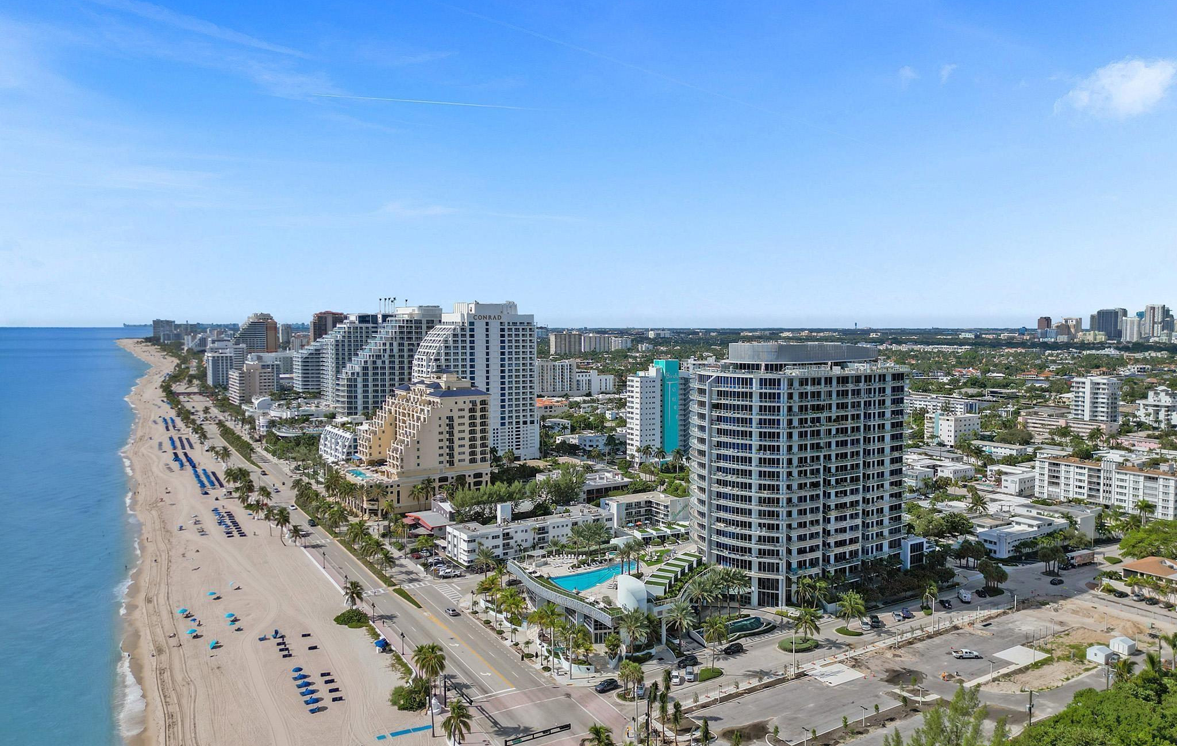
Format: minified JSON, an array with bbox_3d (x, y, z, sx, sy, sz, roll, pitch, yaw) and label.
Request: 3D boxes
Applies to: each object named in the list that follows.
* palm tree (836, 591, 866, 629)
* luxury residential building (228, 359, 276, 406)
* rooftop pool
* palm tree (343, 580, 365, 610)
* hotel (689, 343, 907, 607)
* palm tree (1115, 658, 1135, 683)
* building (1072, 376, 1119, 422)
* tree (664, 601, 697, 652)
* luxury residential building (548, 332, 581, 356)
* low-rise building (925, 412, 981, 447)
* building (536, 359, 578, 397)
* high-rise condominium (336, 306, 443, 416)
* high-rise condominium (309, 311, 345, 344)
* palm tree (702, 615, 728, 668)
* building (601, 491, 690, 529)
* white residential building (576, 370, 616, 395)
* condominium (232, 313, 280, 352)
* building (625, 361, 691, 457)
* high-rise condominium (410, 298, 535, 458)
[{"bbox_3d":[63.376,57.198,196.733,7.104,9.266,7.104,0,3,0],"label":"palm tree"},{"bbox_3d":[-302.133,8.710,739.632,34.000,41.000,48.000,-2,4,-31],"label":"luxury residential building"},{"bbox_3d":[4.045,53.382,213.800,29.800,1.100,13.700,-3,4,-38],"label":"rooftop pool"},{"bbox_3d":[-59.277,56.554,205.219,5.400,9.400,5.400,-2,4,-31],"label":"palm tree"},{"bbox_3d":[57.729,25.322,236.381,55.000,68.000,38.000,-2,4,-31],"label":"hotel"},{"bbox_3d":[107.229,60.042,163.149,4.800,7.500,4.800,-2,4,-31],"label":"palm tree"},{"bbox_3d":[352.329,21.221,566.848,14.845,36.798,25.067,-2,4,-32],"label":"building"},{"bbox_3d":[20.642,56.877,182.856,7.225,11.568,7.225,0,3,0],"label":"tree"},{"bbox_3d":[-50.494,-60.471,1775.918,64.000,54.000,23.000,-2,4,-31],"label":"luxury residential building"},{"bbox_3d":[220.130,34.476,493.629,24.995,19.098,20.073,-2,4,-32],"label":"low-rise building"},{"bbox_3d":[-35.463,5.663,823.417,45.500,37.000,21.000,-2,4,-31],"label":"building"},{"bbox_3d":[-113.804,3.737,470.482,59.324,83.236,23.000,-1,4,-12],"label":"high-rise condominium"},{"bbox_3d":[-404.009,-49.581,1262.896,50.000,94.000,25.000,-2,4,-31],"label":"high-rise condominium"},{"bbox_3d":[26.527,57.259,172.754,5.300,11.900,5.300,0,3,0],"label":"palm tree"},{"bbox_3d":[21.938,50.950,302.330,29.600,9.300,18.600,-2,4,-32],"label":"building"},{"bbox_3d":[2.151,10.068,838.428,45.000,26.000,18.000,-2,4,-31],"label":"white residential building"},{"bbox_3d":[-463.756,-37.826,1121.063,63.000,88.000,45.000,-2,4,-30],"label":"condominium"},{"bbox_3d":[41.310,20.054,435.955,42.000,54.500,15.500,-2,4,-31],"label":"building"},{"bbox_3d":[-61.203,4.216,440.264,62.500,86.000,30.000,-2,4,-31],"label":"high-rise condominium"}]

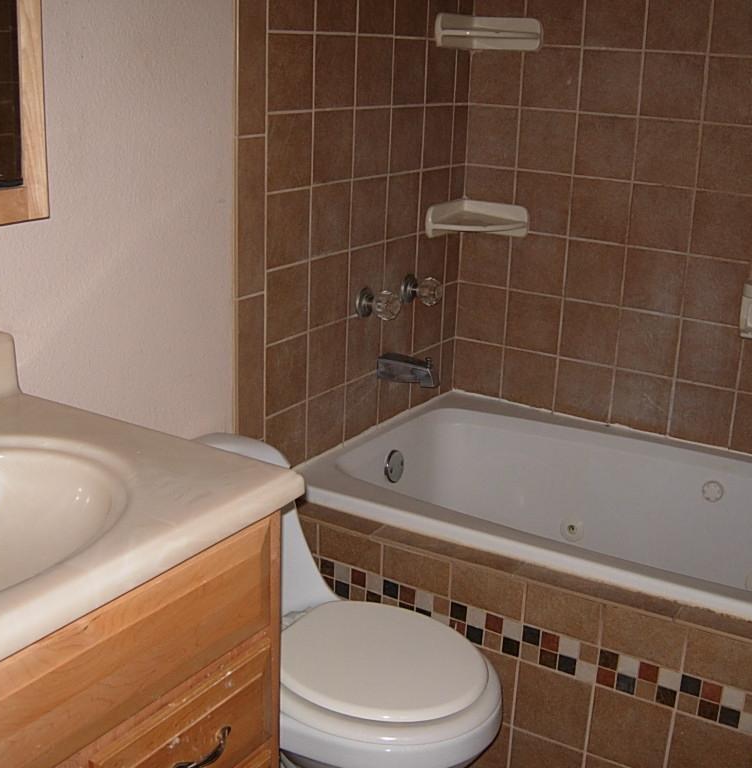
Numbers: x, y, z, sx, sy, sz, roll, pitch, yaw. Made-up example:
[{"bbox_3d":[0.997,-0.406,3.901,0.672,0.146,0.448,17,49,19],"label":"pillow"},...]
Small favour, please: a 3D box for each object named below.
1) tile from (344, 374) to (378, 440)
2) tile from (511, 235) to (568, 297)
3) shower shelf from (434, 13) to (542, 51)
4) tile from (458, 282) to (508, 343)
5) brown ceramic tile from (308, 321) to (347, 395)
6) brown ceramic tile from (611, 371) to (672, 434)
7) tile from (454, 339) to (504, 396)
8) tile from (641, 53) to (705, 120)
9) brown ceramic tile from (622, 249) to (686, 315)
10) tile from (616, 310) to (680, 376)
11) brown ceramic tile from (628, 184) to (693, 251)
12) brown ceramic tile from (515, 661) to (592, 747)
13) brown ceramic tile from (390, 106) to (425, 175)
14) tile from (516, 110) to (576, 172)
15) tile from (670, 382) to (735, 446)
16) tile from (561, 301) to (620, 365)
[{"bbox_3d":[-0.035,0.052,2.545,0.009,0.145,0.152,12,20,30],"label":"tile"},{"bbox_3d":[0.416,-0.306,2.724,0.152,0.153,0.009,12,20,30],"label":"tile"},{"bbox_3d":[0.257,-0.856,2.599,0.275,0.080,0.145,-2,18,-13],"label":"shower shelf"},{"bbox_3d":[0.287,-0.189,2.865,0.141,0.152,0.010,12,20,30],"label":"tile"},{"bbox_3d":[-0.112,-0.057,2.415,0.010,0.152,0.152,13,20,30],"label":"brown ceramic tile"},{"bbox_3d":[0.670,0.044,2.679,0.152,0.145,0.010,12,20,30],"label":"brown ceramic tile"},{"bbox_3d":[0.282,-0.043,2.911,0.141,0.145,0.010,12,20,30],"label":"tile"},{"bbox_3d":[0.692,-0.692,2.473,0.152,0.152,0.010,13,20,30],"label":"tile"},{"bbox_3d":[0.679,-0.249,2.589,0.152,0.152,0.010,12,20,30],"label":"brown ceramic tile"},{"bbox_3d":[0.674,-0.102,2.637,0.151,0.151,0.010,12,20,30],"label":"tile"},{"bbox_3d":[0.687,-0.400,2.562,0.152,0.152,0.010,13,20,30],"label":"brown ceramic tile"},{"bbox_3d":[0.334,0.604,2.003,0.152,0.152,0.009,12,20,30],"label":"brown ceramic tile"},{"bbox_3d":[0.070,-0.575,2.510,0.010,0.152,0.152,12,20,30],"label":"brown ceramic tile"},{"bbox_3d":[0.427,-0.603,2.650,0.152,0.152,0.010,12,20,30],"label":"tile"},{"bbox_3d":[0.797,0.072,2.605,0.152,0.148,0.010,12,20,30],"label":"tile"},{"bbox_3d":[0.549,-0.132,2.733,0.152,0.152,0.010,13,20,30],"label":"tile"}]

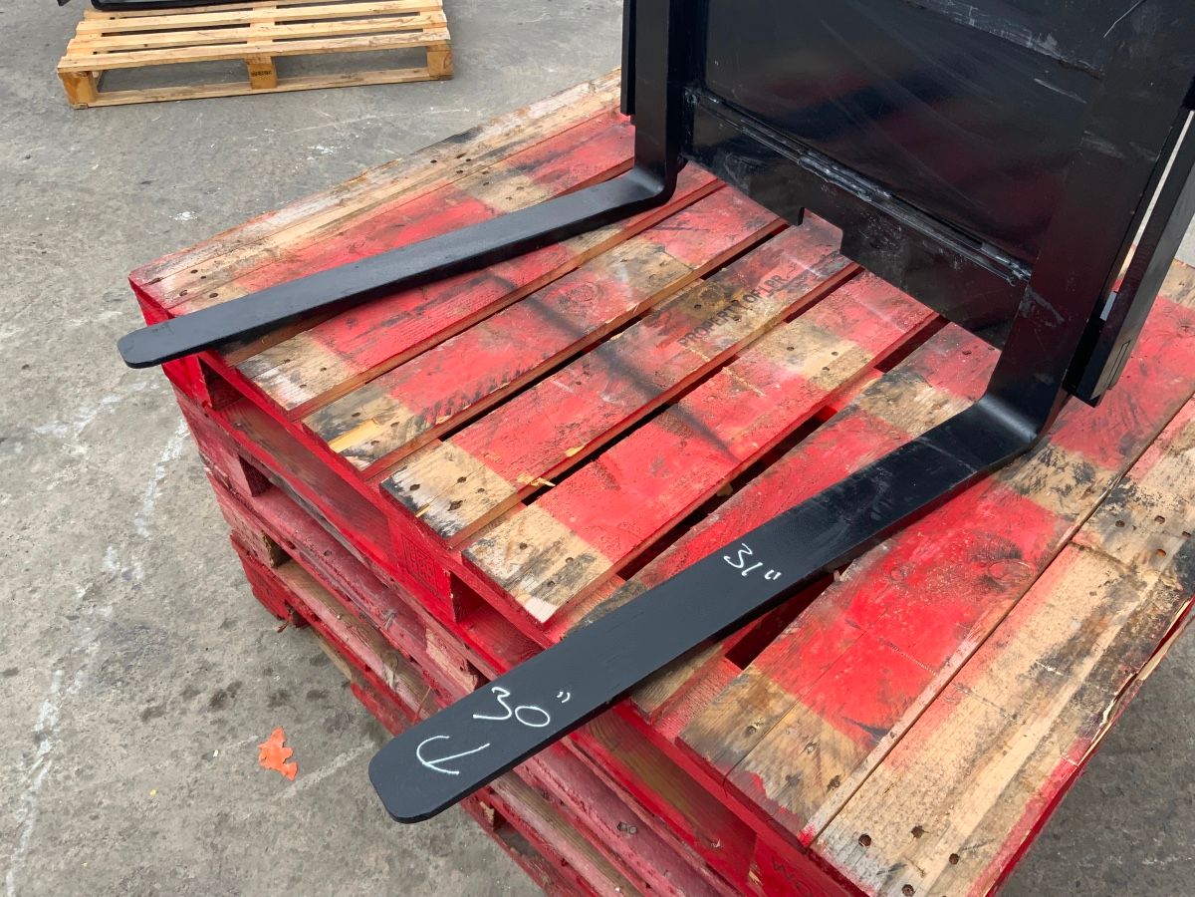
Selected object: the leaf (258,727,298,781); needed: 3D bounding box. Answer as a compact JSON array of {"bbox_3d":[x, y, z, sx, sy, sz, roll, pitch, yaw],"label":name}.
[{"bbox_3d":[-0.481,0.464,1.501,0.049,0.015,0.096,-25,48,-24],"label":"leaf"}]

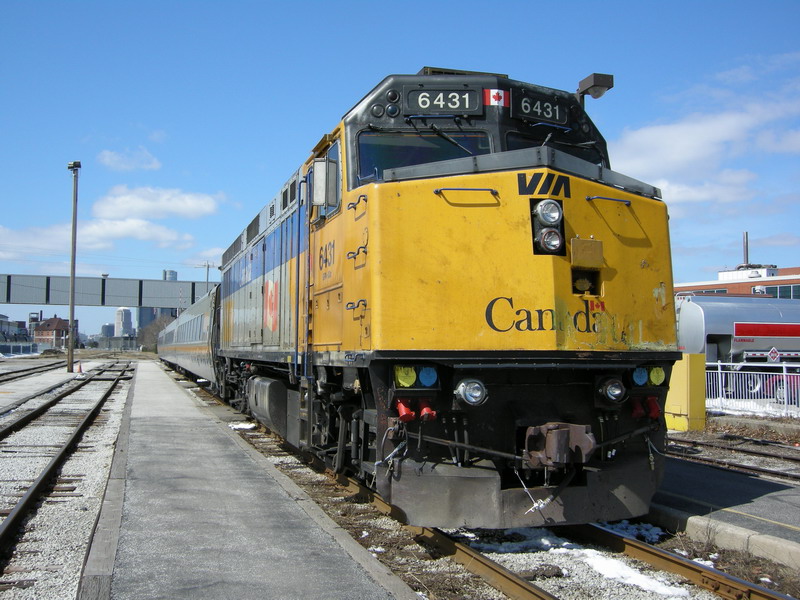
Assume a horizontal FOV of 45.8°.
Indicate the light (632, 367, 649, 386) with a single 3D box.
[{"bbox_3d":[2.210,0.705,8.738,0.165,0.170,0.070,1,-3,-15],"label":"light"}]

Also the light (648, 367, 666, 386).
[{"bbox_3d":[2.378,0.709,8.784,0.165,0.170,0.070,1,-3,-15],"label":"light"}]

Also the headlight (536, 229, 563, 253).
[{"bbox_3d":[1.296,-0.508,8.237,0.215,0.215,0.130,1,-3,-15],"label":"headlight"}]

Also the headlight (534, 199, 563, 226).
[{"bbox_3d":[1.292,-0.752,8.264,0.225,0.225,0.130,1,-3,-15],"label":"headlight"}]

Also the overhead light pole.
[{"bbox_3d":[-23.159,-2.417,67.393,0.930,15.080,0.700,1,-3,-15],"label":"overhead light pole"}]

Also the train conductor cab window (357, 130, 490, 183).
[{"bbox_3d":[0.252,-1.420,9.469,1.330,0.560,0.060,0,-6,4],"label":"train conductor cab window"}]

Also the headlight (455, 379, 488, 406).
[{"bbox_3d":[0.619,0.792,8.136,0.235,0.225,0.150,1,-3,-15],"label":"headlight"}]

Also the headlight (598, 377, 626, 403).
[{"bbox_3d":[1.895,0.808,8.485,0.225,0.225,0.150,1,-3,-15],"label":"headlight"}]

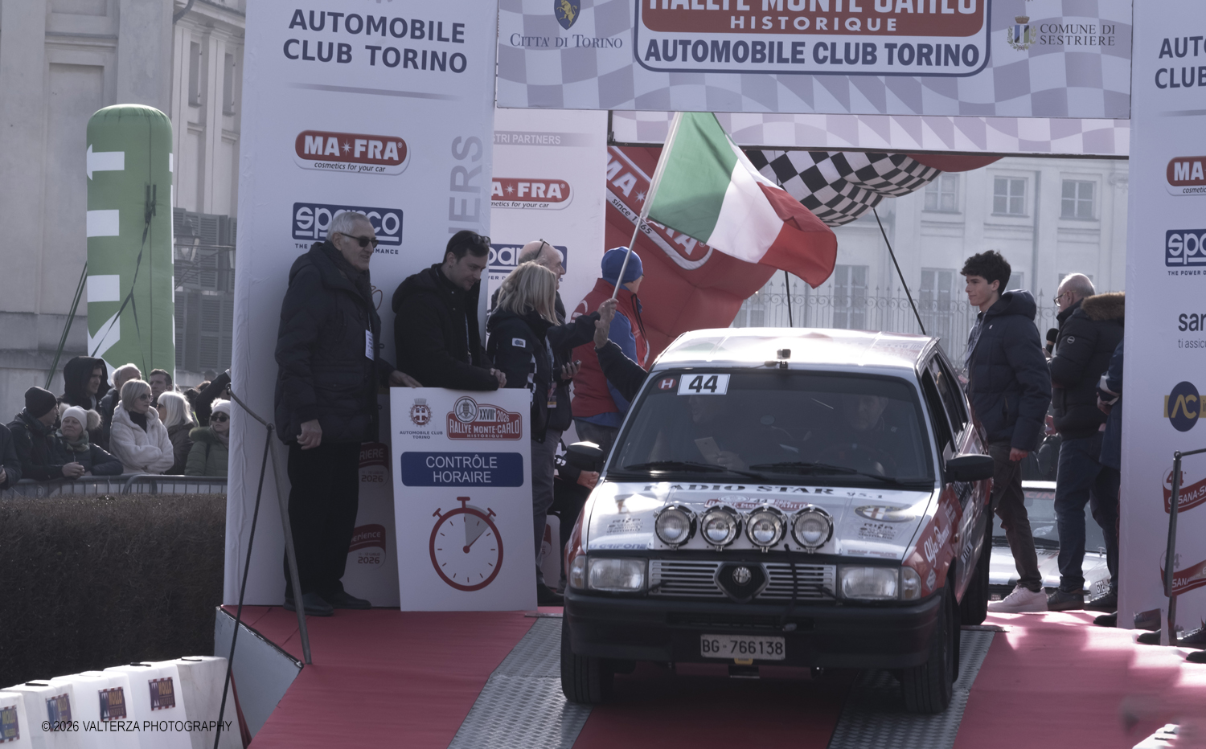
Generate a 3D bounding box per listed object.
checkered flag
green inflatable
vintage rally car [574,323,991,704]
[{"bbox_3d":[1.405,-1.106,39.500,1.200,0.550,0.500,2,-1,8],"label":"checkered flag"},{"bbox_3d":[-3.519,-0.176,50.500,0.660,3.700,0.660,2,-1,0],"label":"green inflatable"},{"bbox_3d":[0.812,0.552,28.900,1.680,1.370,4.020,2,7,8],"label":"vintage rally car"}]

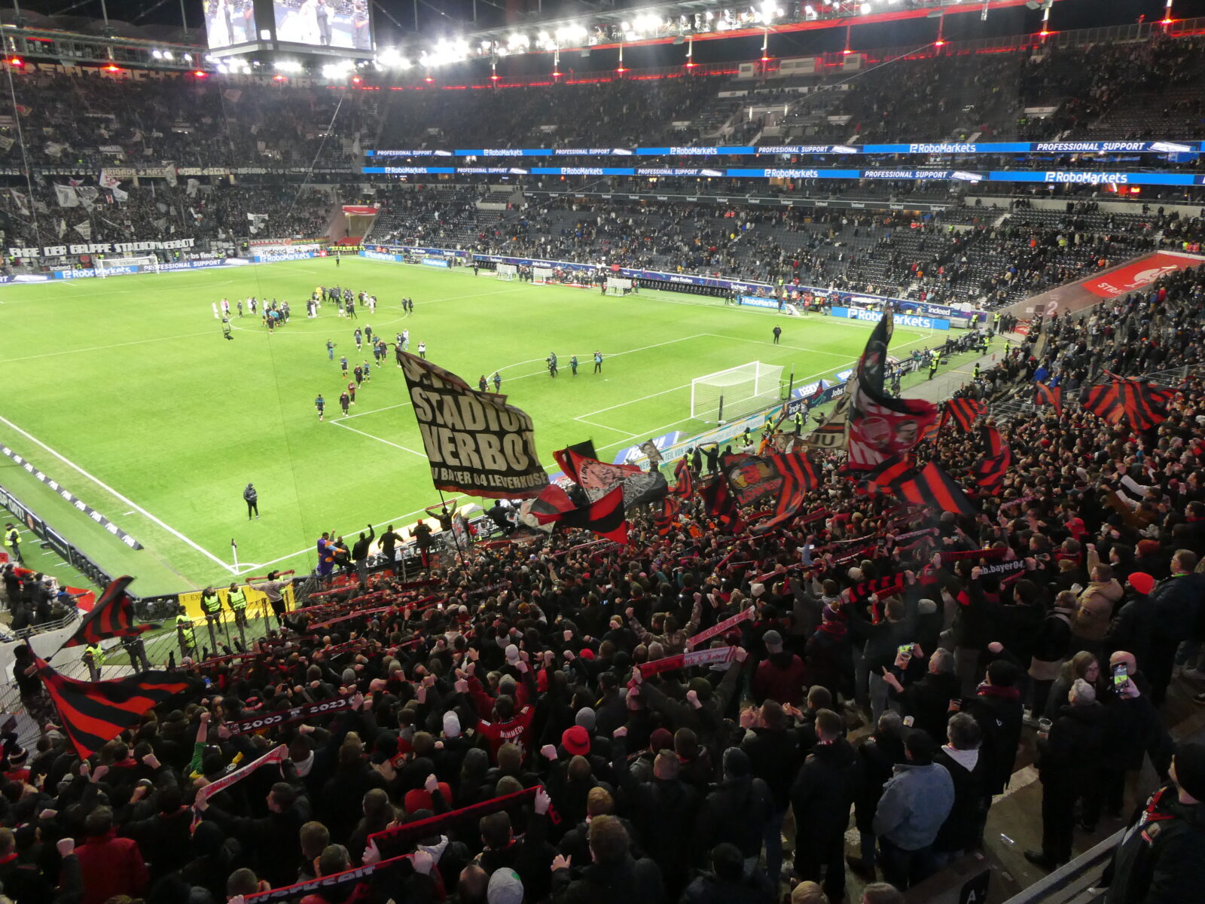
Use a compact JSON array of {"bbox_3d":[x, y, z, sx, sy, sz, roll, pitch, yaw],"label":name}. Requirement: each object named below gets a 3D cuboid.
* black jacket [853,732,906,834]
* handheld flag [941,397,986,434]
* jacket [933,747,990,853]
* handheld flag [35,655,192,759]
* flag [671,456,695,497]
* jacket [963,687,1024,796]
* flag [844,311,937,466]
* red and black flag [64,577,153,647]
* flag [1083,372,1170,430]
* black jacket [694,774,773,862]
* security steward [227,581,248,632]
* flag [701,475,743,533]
[{"bbox_3d":[2.231,2.654,6.700,0.500,0.700,0.340,-6,20,-17],"label":"black jacket"},{"bbox_3d":[11.442,-1.167,26.500,1.187,1.029,0.400,8,20,23],"label":"handheld flag"},{"bbox_3d":[2.503,2.450,5.900,0.520,0.700,0.340,-5,19,-14],"label":"jacket"},{"bbox_3d":[-5.163,2.699,8.900,1.420,0.900,0.450,-12,22,-32],"label":"handheld flag"},{"bbox_3d":[2.649,0.821,27.500,0.720,1.300,0.400,2,19,6],"label":"flag"},{"bbox_3d":[2.584,1.934,5.600,0.520,0.780,0.380,-4,19,-11],"label":"jacket"},{"bbox_3d":[6.874,-1.457,20.000,1.707,3.678,0.800,7,20,19],"label":"flag"},{"bbox_3d":[-7.480,2.423,12.700,1.200,0.950,0.500,-12,22,-32],"label":"red and black flag"},{"bbox_3d":[11.171,-1.063,17.800,1.750,1.100,0.500,12,22,31],"label":"flag"},{"bbox_3d":[0.991,2.780,6.350,0.570,0.660,0.360,-4,19,-11],"label":"black jacket"},{"bbox_3d":[-12.600,5.359,28.953,0.380,1.800,0.580,14,23,34],"label":"security steward"},{"bbox_3d":[2.945,1.259,20.500,0.950,1.350,0.450,3,19,8],"label":"flag"}]

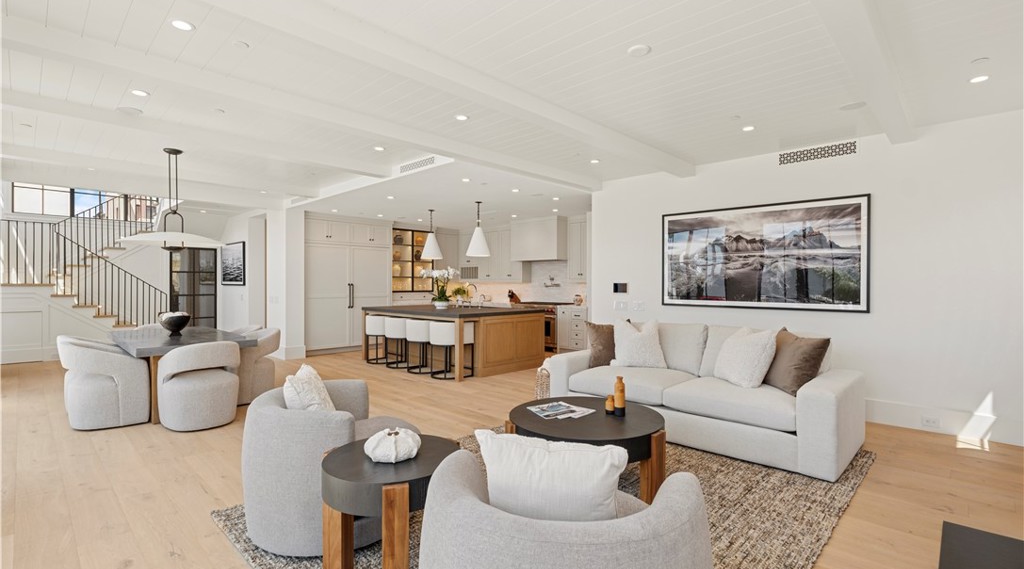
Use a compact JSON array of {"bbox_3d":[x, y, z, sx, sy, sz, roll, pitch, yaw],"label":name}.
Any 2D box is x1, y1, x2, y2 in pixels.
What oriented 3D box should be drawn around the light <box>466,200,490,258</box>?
[{"bbox_3d":[-0.535,-0.885,7.354,0.395,0.880,0.395,0,0,0],"label":"light"}]

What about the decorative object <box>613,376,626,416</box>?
[{"bbox_3d":[0.742,0.765,3.109,0.075,0.260,0.075,0,0,44],"label":"decorative object"}]

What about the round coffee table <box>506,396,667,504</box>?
[{"bbox_3d":[0.504,1.116,3.117,1.020,0.450,1.020,0,0,0],"label":"round coffee table"}]

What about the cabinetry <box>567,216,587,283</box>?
[{"bbox_3d":[1.435,-0.687,8.982,0.620,1.300,0.340,0,0,44],"label":"cabinetry"}]

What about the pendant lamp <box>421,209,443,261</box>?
[{"bbox_3d":[-1.457,-0.909,8.270,0.400,0.910,0.400,0,0,0],"label":"pendant lamp"}]

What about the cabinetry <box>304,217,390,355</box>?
[{"bbox_3d":[-3.378,0.032,9.137,0.650,2.560,1.760,0,0,44],"label":"cabinetry"}]

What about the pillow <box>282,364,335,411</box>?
[{"bbox_3d":[-1.140,0.695,2.640,0.180,0.430,0.440,-22,5,-12],"label":"pillow"}]

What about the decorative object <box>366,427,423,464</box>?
[{"bbox_3d":[-0.525,0.690,2.000,0.250,0.125,0.250,0,0,0],"label":"decorative object"}]

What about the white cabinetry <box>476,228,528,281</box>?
[{"bbox_3d":[-0.166,-0.649,10.434,1.410,1.210,0.340,0,0,44],"label":"white cabinetry"}]

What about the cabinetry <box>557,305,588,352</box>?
[{"bbox_3d":[1.346,0.870,8.841,0.710,0.930,0.620,0,0,44],"label":"cabinetry"}]

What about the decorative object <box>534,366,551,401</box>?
[{"bbox_3d":[0.496,1.144,5.183,0.360,0.400,0.360,0,0,44],"label":"decorative object"}]

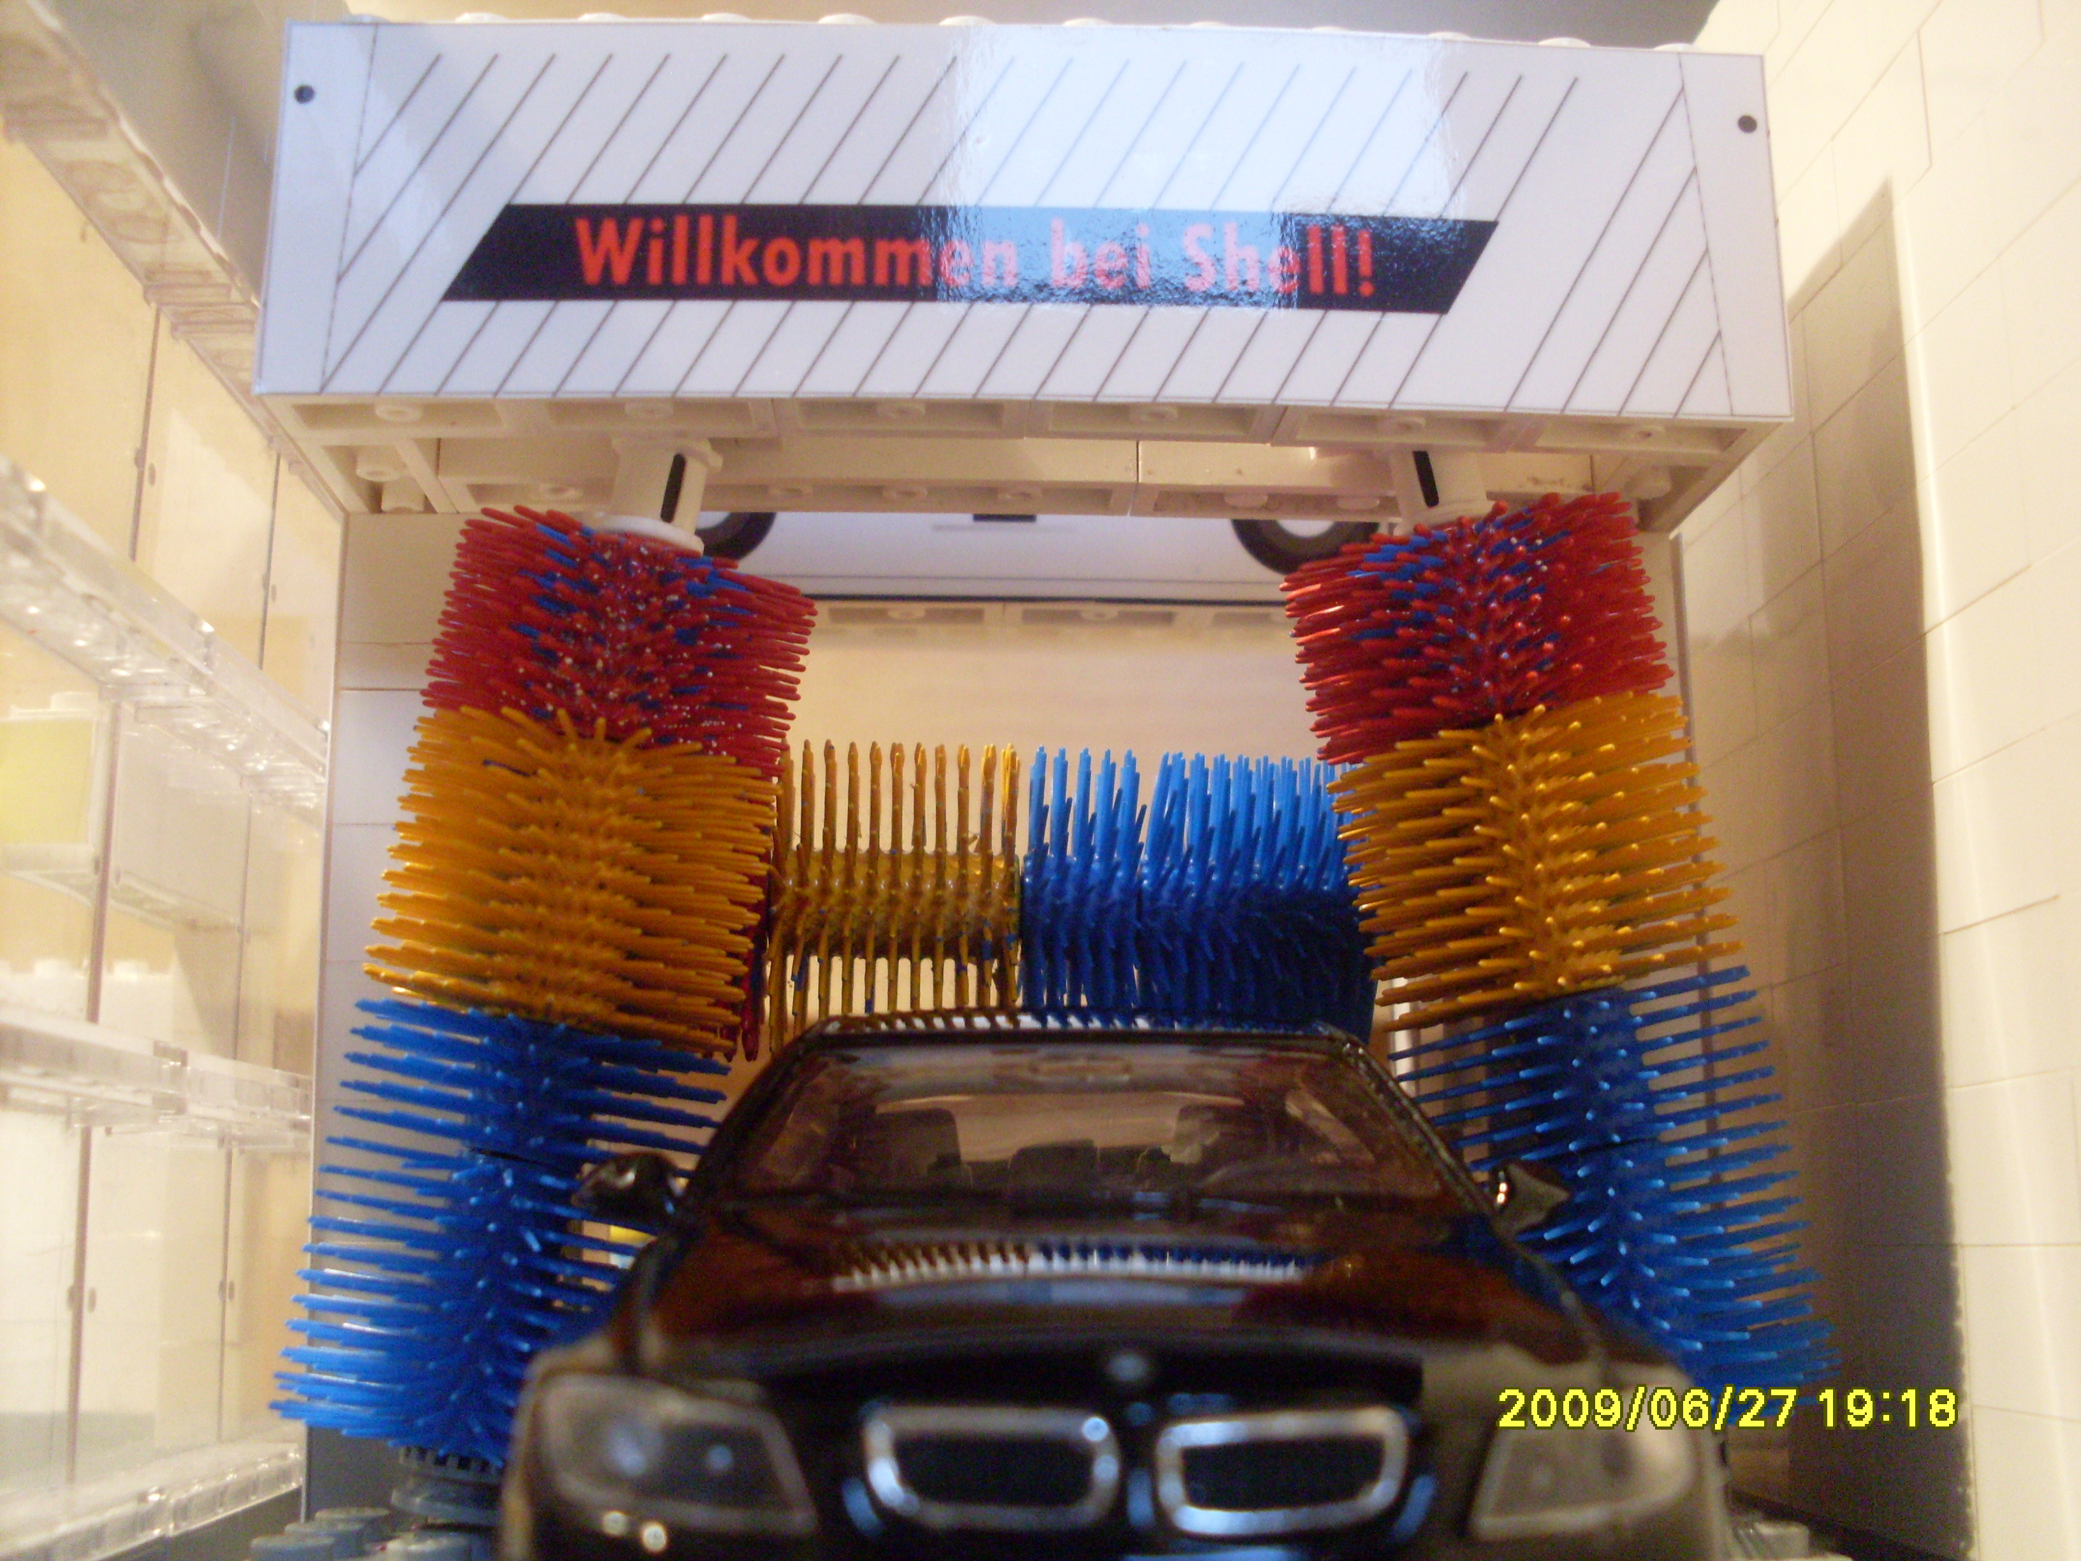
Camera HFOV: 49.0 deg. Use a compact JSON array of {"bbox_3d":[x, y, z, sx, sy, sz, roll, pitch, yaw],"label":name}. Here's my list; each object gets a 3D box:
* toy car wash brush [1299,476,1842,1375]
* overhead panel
[{"bbox_3d":[0.034,0.012,0.151,0.024,0.057,0.024,-12,-5,-5],"label":"toy car wash brush"},{"bbox_3d":[-0.001,-0.034,0.156,0.096,0.027,0.024,0,-12,-3],"label":"overhead panel"}]

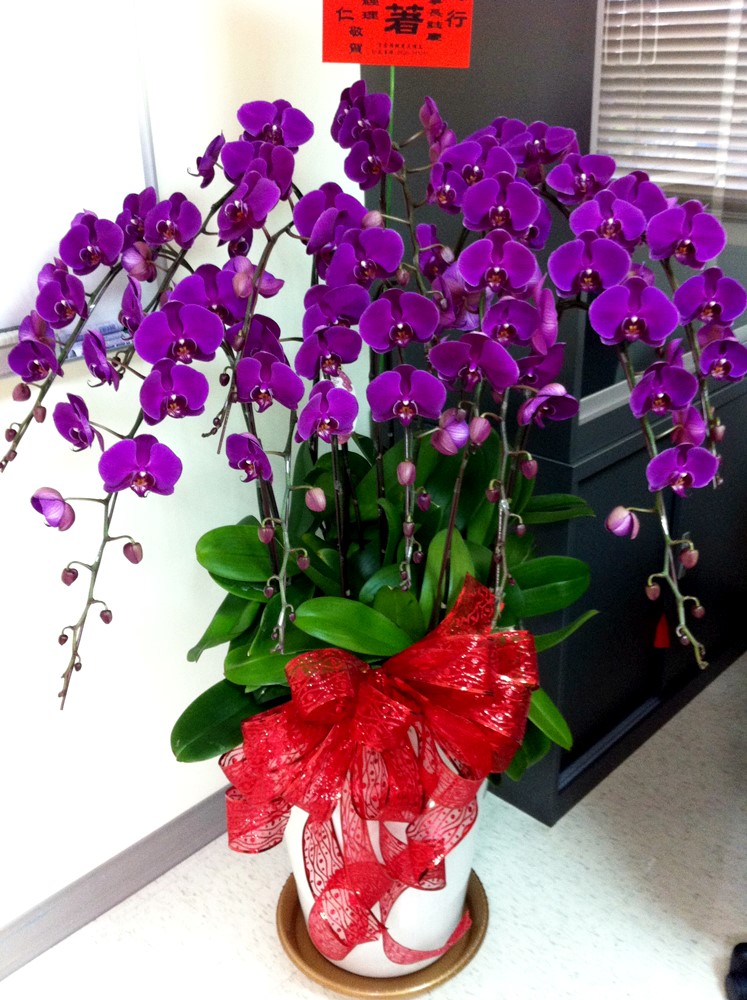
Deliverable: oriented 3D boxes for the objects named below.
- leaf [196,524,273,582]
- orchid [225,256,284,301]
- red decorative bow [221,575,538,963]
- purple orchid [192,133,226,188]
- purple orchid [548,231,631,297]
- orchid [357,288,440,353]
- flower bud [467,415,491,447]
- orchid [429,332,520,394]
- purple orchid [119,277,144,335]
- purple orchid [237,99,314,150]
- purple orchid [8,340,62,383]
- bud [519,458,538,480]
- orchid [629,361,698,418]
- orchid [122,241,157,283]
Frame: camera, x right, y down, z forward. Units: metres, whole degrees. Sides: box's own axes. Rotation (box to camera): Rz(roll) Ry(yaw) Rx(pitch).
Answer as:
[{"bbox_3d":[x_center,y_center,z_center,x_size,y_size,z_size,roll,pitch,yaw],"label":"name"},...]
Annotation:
[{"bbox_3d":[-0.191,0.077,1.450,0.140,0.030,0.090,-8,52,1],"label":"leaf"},{"bbox_3d":[-0.140,-0.261,1.190,0.080,0.070,0.045,-10,25,-18],"label":"orchid"},{"bbox_3d":[0.009,0.409,1.450,0.410,0.580,0.260,-1,24,1],"label":"red decorative bow"},{"bbox_3d":[-0.197,-0.407,1.210,0.040,0.072,0.085,8,23,-9],"label":"purple orchid"},{"bbox_3d":[0.236,-0.260,1.110,0.089,0.071,0.035,2,25,7],"label":"purple orchid"},{"bbox_3d":[0.031,-0.215,1.210,0.096,0.076,0.045,-7,27,2],"label":"orchid"},{"bbox_3d":[0.124,-0.080,1.180,0.026,0.034,0.026,-1,22,1],"label":"flower bud"},{"bbox_3d":[0.116,-0.157,1.160,0.102,0.066,0.043,6,30,2],"label":"orchid"},{"bbox_3d":[-0.288,-0.230,1.200,0.040,0.072,0.085,-11,31,-19],"label":"purple orchid"},{"bbox_3d":[-0.122,-0.467,1.260,0.094,0.064,0.042,12,28,-11],"label":"purple orchid"},{"bbox_3d":[-0.401,-0.165,1.200,0.074,0.055,0.035,9,27,23],"label":"purple orchid"},{"bbox_3d":[0.173,-0.034,1.130,0.021,0.022,0.021,-2,25,0],"label":"bud"},{"bbox_3d":[0.342,-0.130,1.190,0.084,0.074,0.045,-2,18,16],"label":"orchid"},{"bbox_3d":[-0.308,-0.314,1.330,0.042,0.050,0.042,-21,13,13],"label":"orchid"}]

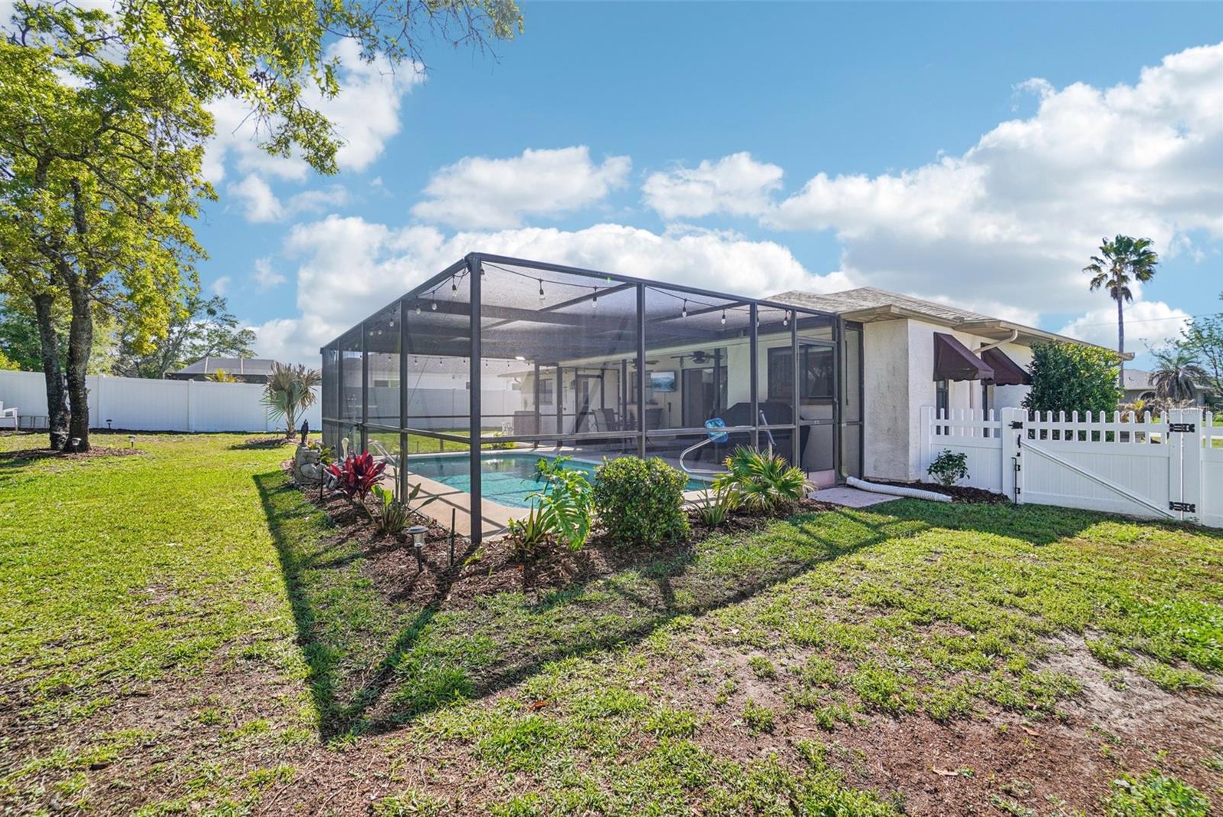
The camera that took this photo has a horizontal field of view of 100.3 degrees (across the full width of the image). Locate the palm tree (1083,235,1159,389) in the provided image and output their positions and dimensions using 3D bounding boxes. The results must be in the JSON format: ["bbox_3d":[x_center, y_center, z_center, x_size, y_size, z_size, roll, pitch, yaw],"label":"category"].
[{"bbox_3d":[35.900,-5.550,36.000,4.000,13.300,4.000,0,1,44],"label":"palm tree"}]

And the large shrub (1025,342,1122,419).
[{"bbox_3d":[8.910,-0.090,9.900,1.500,2.450,1.500,0,1,-37],"label":"large shrub"}]

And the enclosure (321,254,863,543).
[{"bbox_3d":[-1.454,-0.187,10.200,6.450,2.600,9.600,0,1,-37],"label":"enclosure"}]

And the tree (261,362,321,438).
[{"bbox_3d":[-10.160,-0.260,16.200,1.750,2.430,1.750,0,0,-32],"label":"tree"}]

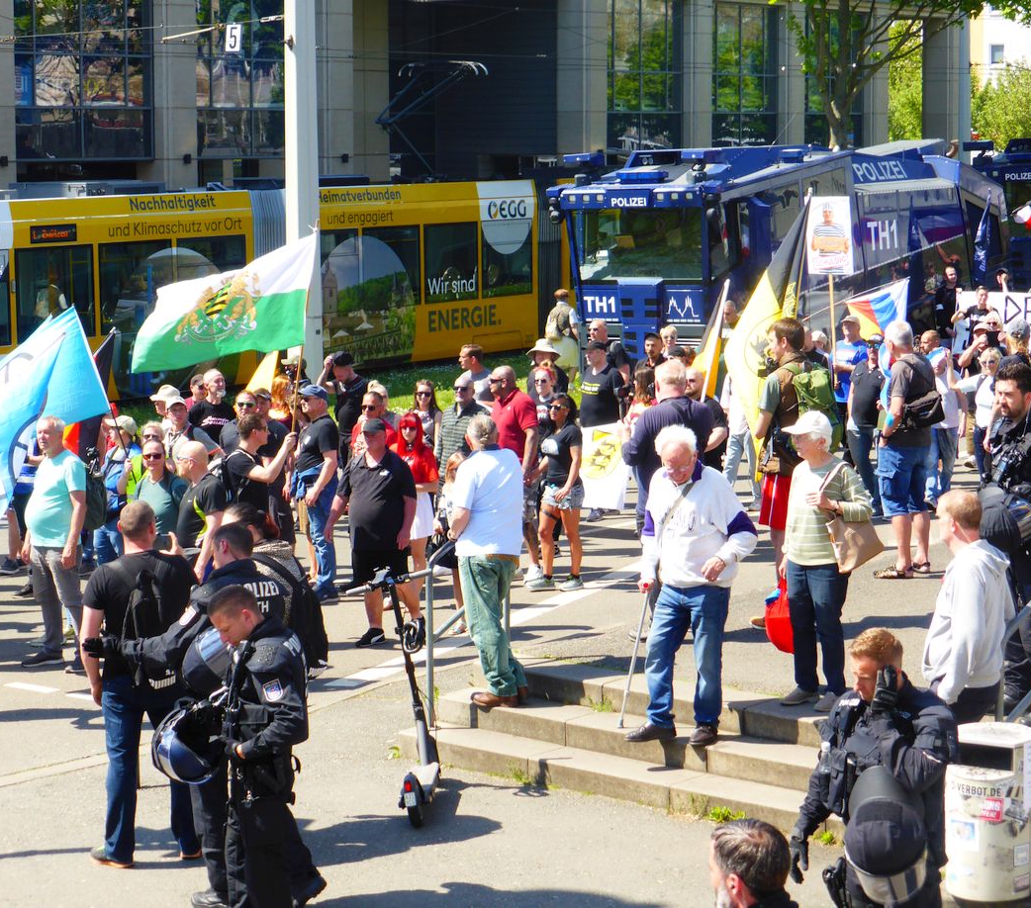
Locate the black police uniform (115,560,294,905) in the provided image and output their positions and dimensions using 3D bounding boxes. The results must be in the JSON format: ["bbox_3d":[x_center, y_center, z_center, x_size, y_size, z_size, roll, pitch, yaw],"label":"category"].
[{"bbox_3d":[-1.463,1.289,13.007,0.660,1.595,0.680,6,9,40],"label":"black police uniform"}]

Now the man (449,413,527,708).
[{"bbox_3d":[-0.154,0.628,16.346,0.530,1.727,0.360,-4,8,-33],"label":"man"}]

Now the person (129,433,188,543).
[{"bbox_3d":[-2.355,0.748,18.495,0.520,1.710,0.320,2,7,14],"label":"person"}]

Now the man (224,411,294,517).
[{"bbox_3d":[-1.901,0.568,20.096,0.500,1.740,0.520,-1,6,-12],"label":"man"}]

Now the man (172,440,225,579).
[{"bbox_3d":[-2.033,0.778,17.599,0.380,1.737,0.520,-4,8,-30],"label":"man"}]

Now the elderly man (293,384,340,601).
[{"bbox_3d":[-1.578,0.306,22.195,0.350,1.722,0.500,-4,7,-30],"label":"elderly man"}]

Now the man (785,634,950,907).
[{"bbox_3d":[1.281,1.537,9.843,0.600,1.842,0.470,3,7,25],"label":"man"}]

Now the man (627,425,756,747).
[{"bbox_3d":[0.938,0.680,14.840,0.620,1.670,0.450,3,7,23],"label":"man"}]

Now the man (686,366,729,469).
[{"bbox_3d":[1.646,0.110,24.396,0.580,1.770,0.400,3,7,26],"label":"man"}]

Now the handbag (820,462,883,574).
[{"bbox_3d":[1.791,0.349,14.650,0.330,0.560,0.160,-10,8,-36],"label":"handbag"}]

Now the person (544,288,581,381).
[{"bbox_3d":[0.774,-1.863,44.587,0.520,1.620,0.450,2,7,20],"label":"person"}]

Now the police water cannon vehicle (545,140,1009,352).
[{"bbox_3d":[4.476,-3.025,43.523,2.550,3.700,9.900,3,8,35],"label":"police water cannon vehicle"}]

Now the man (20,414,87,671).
[{"bbox_3d":[-3.200,0.602,19.297,0.420,1.758,0.530,-3,7,-25],"label":"man"}]

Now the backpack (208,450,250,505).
[{"bbox_3d":[-2.090,0.198,20.100,0.260,0.440,0.300,-1,6,-12],"label":"backpack"}]

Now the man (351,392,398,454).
[{"bbox_3d":[-1.197,0.352,23.148,0.530,1.746,0.380,3,7,22],"label":"man"}]

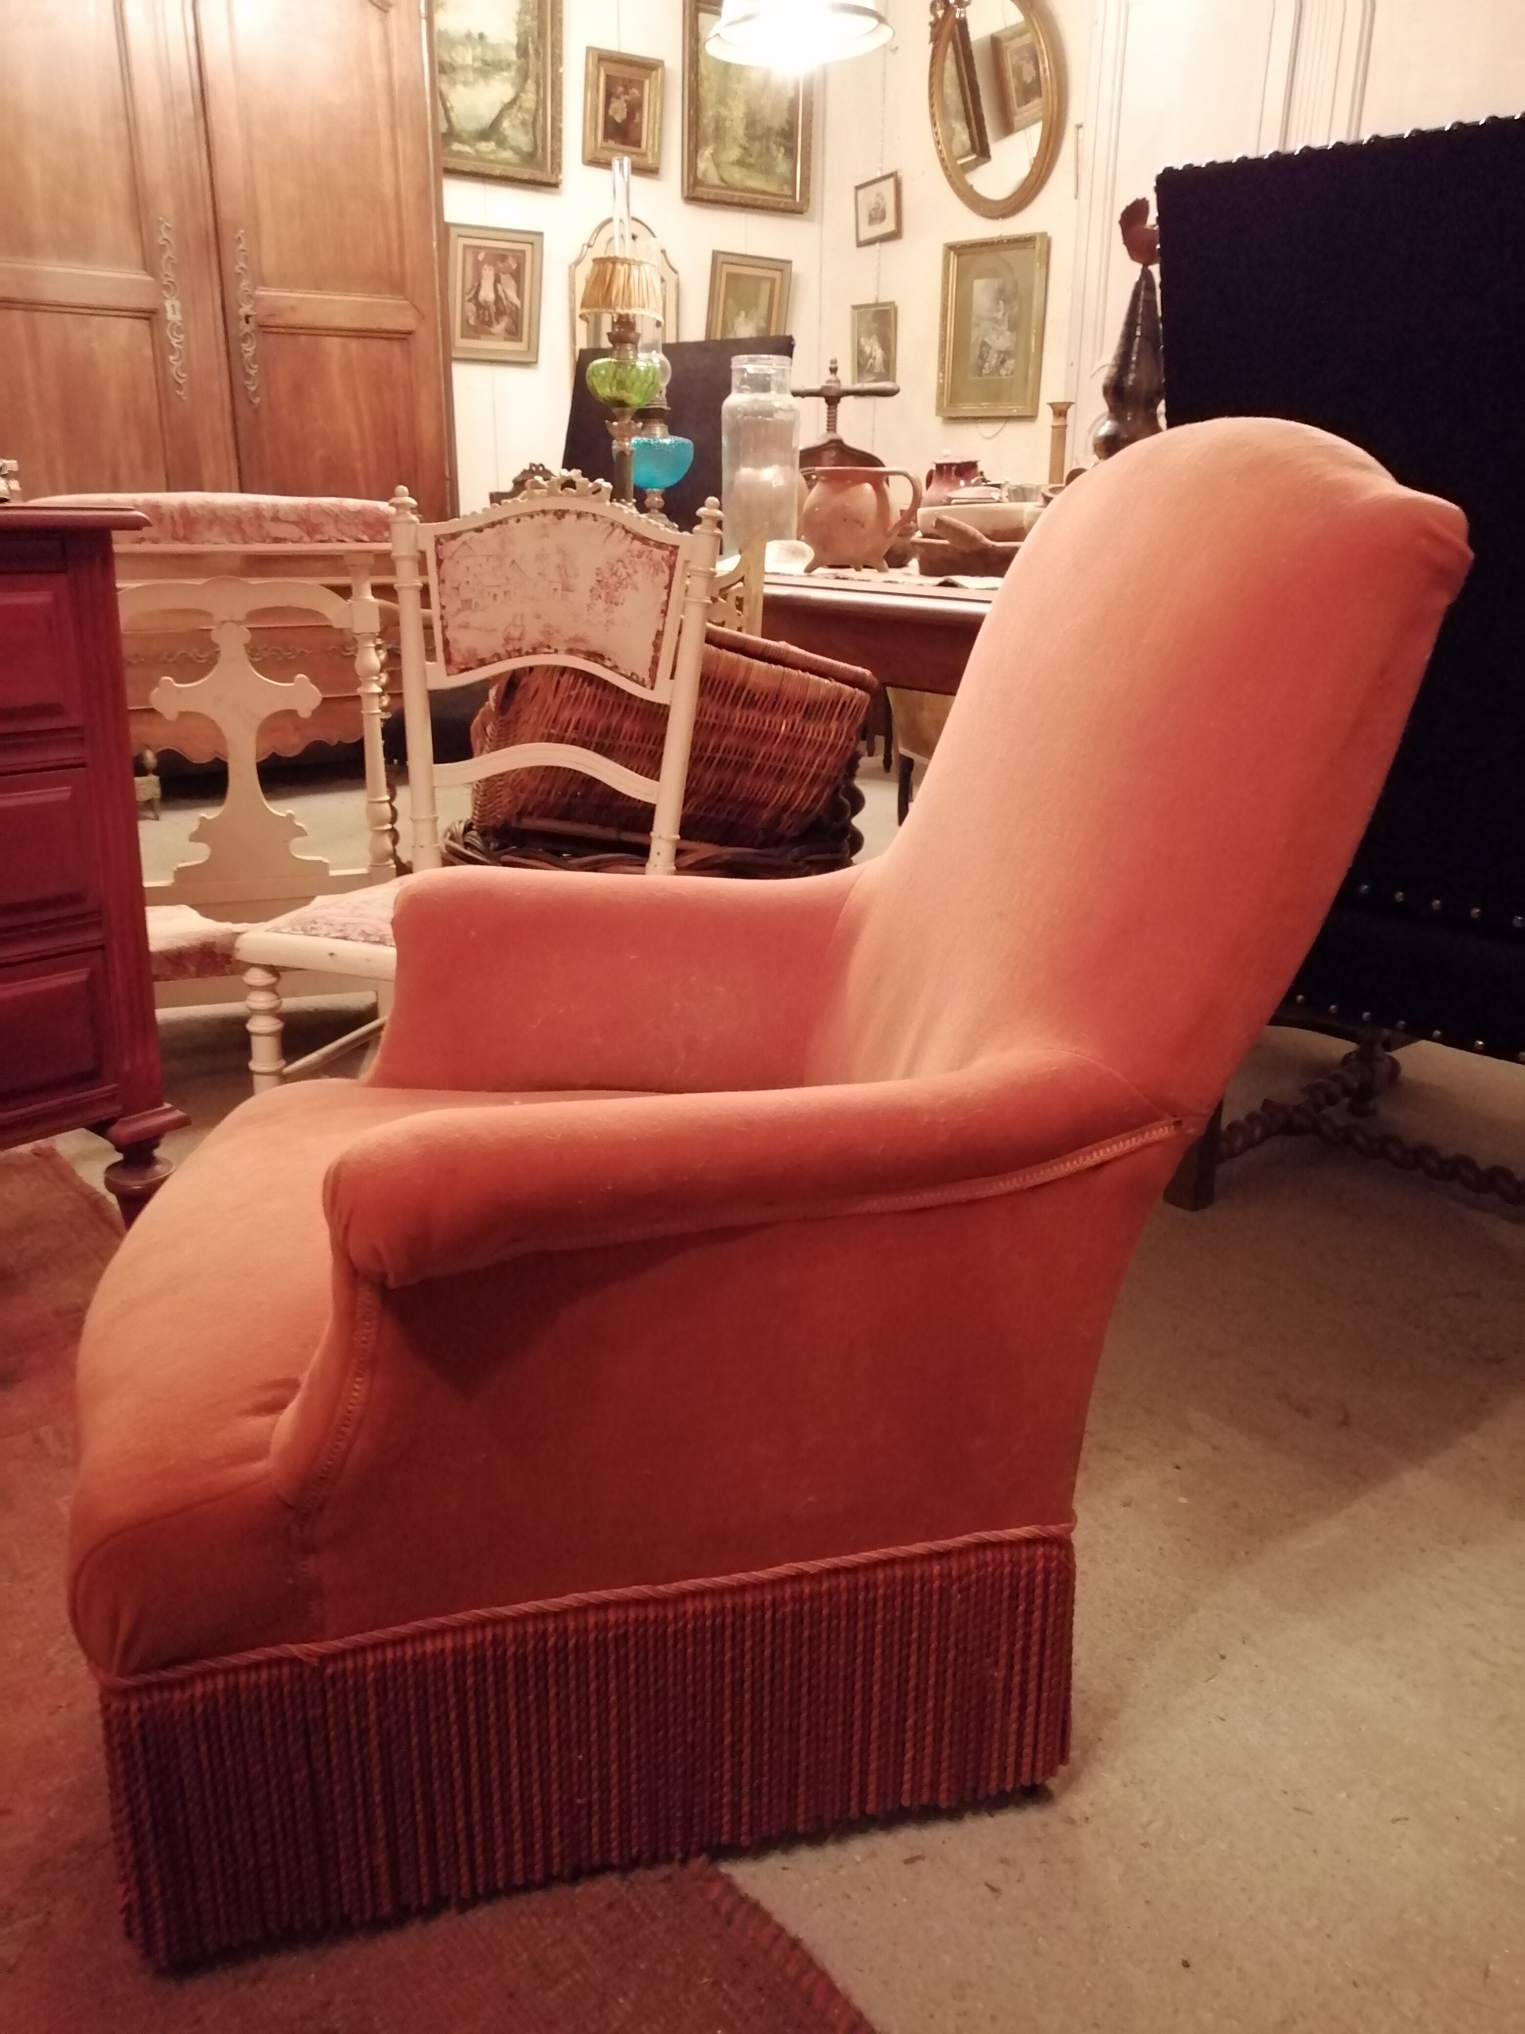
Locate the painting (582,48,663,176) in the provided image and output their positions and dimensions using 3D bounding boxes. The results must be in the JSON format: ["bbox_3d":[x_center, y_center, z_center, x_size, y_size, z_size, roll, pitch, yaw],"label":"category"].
[{"bbox_3d":[-0.462,-2.938,4.968,0.278,0.324,0.050,-11,29,-31],"label":"painting"}]

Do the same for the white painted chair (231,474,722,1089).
[{"bbox_3d":[-0.367,-0.207,1.947,0.475,0.914,0.510,8,20,19],"label":"white painted chair"}]

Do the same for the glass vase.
[{"bbox_3d":[-0.004,-1.126,3.103,0.160,0.396,0.160,1,19,0],"label":"glass vase"}]

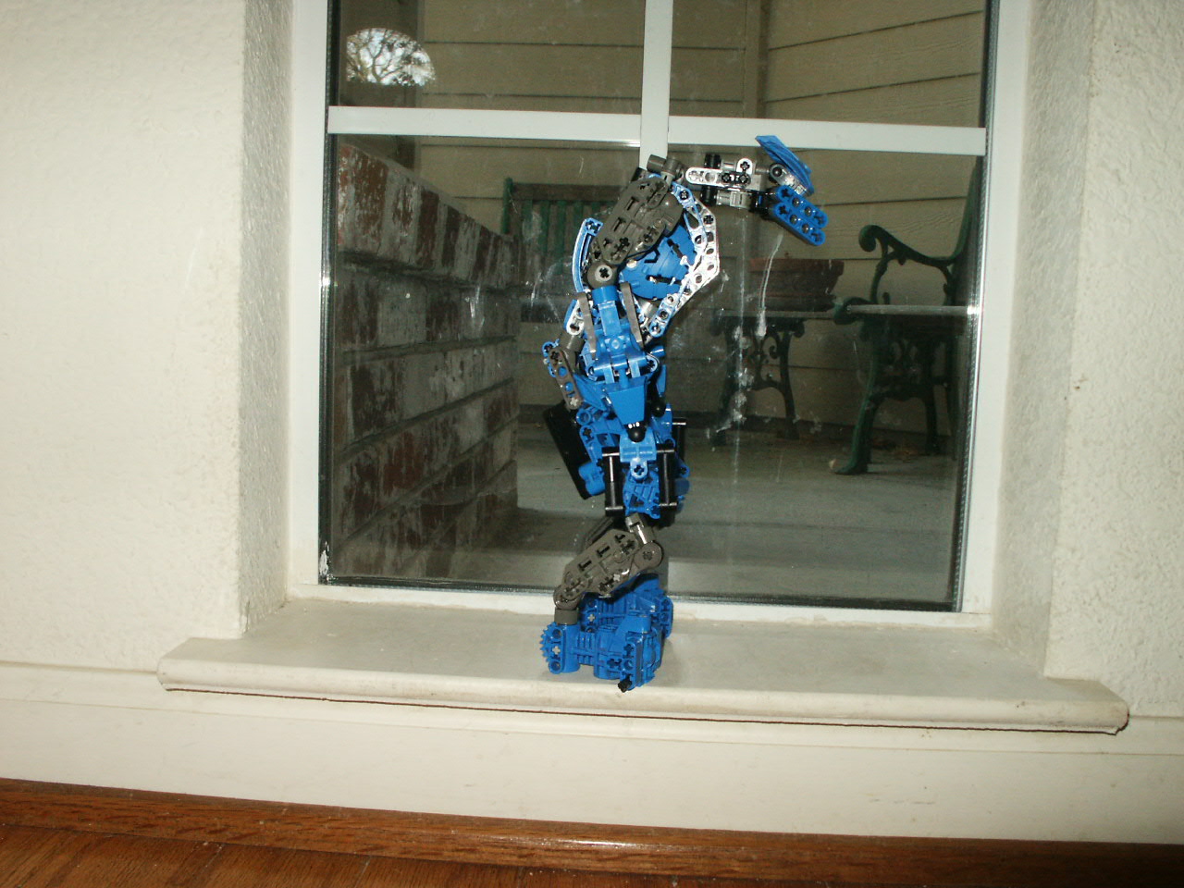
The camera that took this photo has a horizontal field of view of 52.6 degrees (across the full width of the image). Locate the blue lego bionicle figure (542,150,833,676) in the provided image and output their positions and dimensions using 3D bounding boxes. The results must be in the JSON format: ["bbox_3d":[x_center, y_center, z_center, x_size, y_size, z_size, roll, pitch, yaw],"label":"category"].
[{"bbox_3d":[0.047,-0.023,0.628,0.143,0.272,0.145,3,6,13],"label":"blue lego bionicle figure"}]

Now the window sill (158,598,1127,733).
[{"bbox_3d":[0.025,0.120,0.659,0.485,0.018,0.150,2,6,2],"label":"window sill"}]

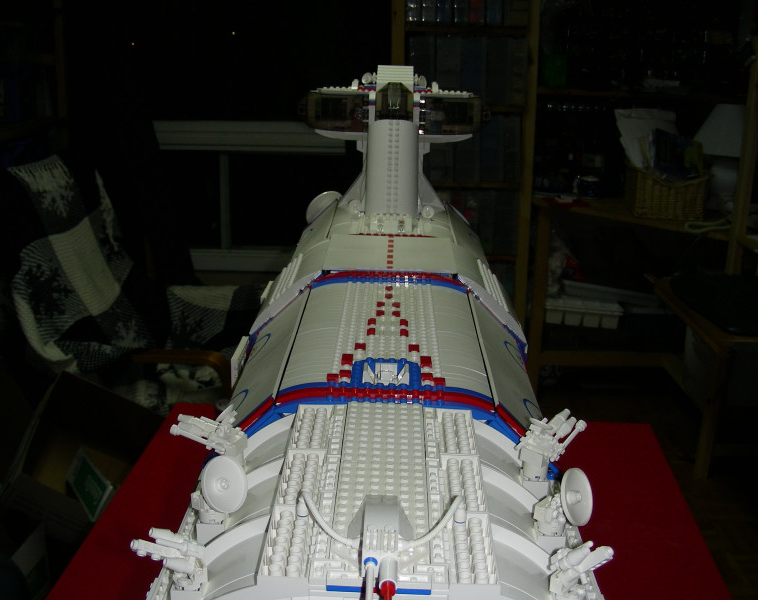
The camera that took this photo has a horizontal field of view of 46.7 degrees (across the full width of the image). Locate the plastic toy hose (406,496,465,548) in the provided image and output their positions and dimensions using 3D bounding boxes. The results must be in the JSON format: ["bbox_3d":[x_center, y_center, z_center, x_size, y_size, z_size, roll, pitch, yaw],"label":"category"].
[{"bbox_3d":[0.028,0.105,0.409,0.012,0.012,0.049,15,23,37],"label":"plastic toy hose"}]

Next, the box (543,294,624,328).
[{"bbox_3d":[0.799,0.044,3.421,0.310,0.070,0.160,5,18,11],"label":"box"}]

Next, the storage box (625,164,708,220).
[{"bbox_3d":[1.039,-0.392,3.109,0.260,0.165,0.200,4,18,9],"label":"storage box"}]

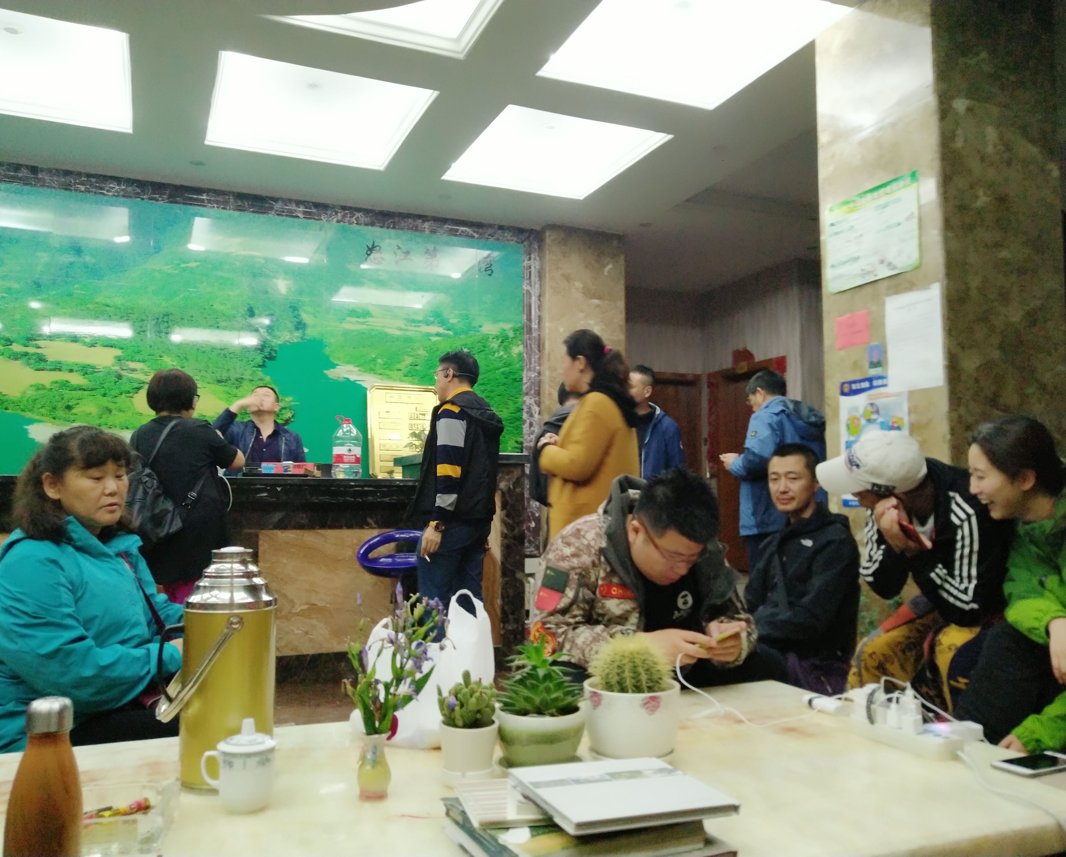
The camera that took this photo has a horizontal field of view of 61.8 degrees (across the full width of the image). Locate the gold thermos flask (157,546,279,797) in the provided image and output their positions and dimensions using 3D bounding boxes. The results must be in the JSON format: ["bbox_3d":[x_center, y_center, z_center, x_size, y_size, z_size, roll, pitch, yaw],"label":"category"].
[{"bbox_3d":[-0.508,0.376,1.436,0.186,0.364,0.152,2,-5,-28],"label":"gold thermos flask"}]

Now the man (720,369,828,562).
[{"bbox_3d":[1.328,0.500,4.900,0.500,1.680,0.520,-3,-6,38],"label":"man"}]

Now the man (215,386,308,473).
[{"bbox_3d":[-1.664,0.580,5.420,0.550,1.665,0.380,1,-5,-16],"label":"man"}]

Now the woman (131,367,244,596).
[{"bbox_3d":[-1.643,0.497,4.200,0.520,1.570,0.480,-1,-5,8],"label":"woman"}]

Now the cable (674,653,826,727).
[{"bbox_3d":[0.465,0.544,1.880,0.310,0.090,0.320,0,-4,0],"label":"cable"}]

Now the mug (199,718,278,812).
[{"bbox_3d":[-0.413,0.467,1.254,0.104,0.127,0.081,2,-5,-18],"label":"mug"}]

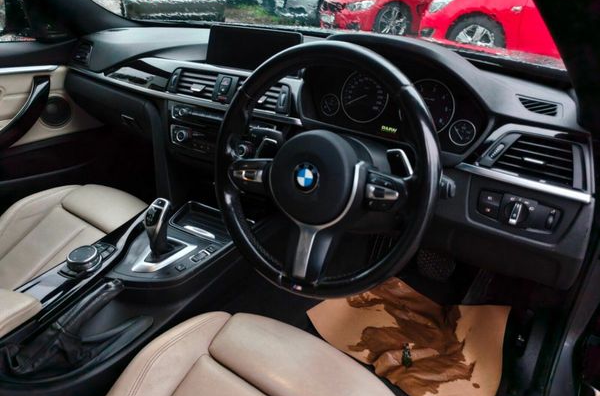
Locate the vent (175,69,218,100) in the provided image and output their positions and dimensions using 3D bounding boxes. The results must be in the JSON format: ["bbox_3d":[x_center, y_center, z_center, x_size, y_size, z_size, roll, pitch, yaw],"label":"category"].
[{"bbox_3d":[-0.239,-0.266,0.931,0.120,0.062,0.030,15,16,24],"label":"vent"}]

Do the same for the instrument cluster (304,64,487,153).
[{"bbox_3d":[0.177,-0.176,0.761,0.335,0.125,0.050,20,17,31],"label":"instrument cluster"}]

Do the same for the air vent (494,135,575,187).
[{"bbox_3d":[0.352,-0.062,0.590,0.112,0.062,0.030,22,19,34],"label":"air vent"}]

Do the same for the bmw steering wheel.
[{"bbox_3d":[0.027,-0.039,0.606,0.372,0.372,0.085,8,4,32],"label":"bmw steering wheel"}]

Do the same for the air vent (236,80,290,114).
[{"bbox_3d":[-0.077,-0.223,0.858,0.125,0.062,0.030,15,16,24],"label":"air vent"}]

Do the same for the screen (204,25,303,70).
[{"bbox_3d":[-0.108,-0.340,0.920,0.267,0.098,0.025,20,20,31],"label":"screen"}]

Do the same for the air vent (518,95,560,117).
[{"bbox_3d":[0.372,-0.142,0.619,0.064,0.016,0.045,20,49,31],"label":"air vent"}]

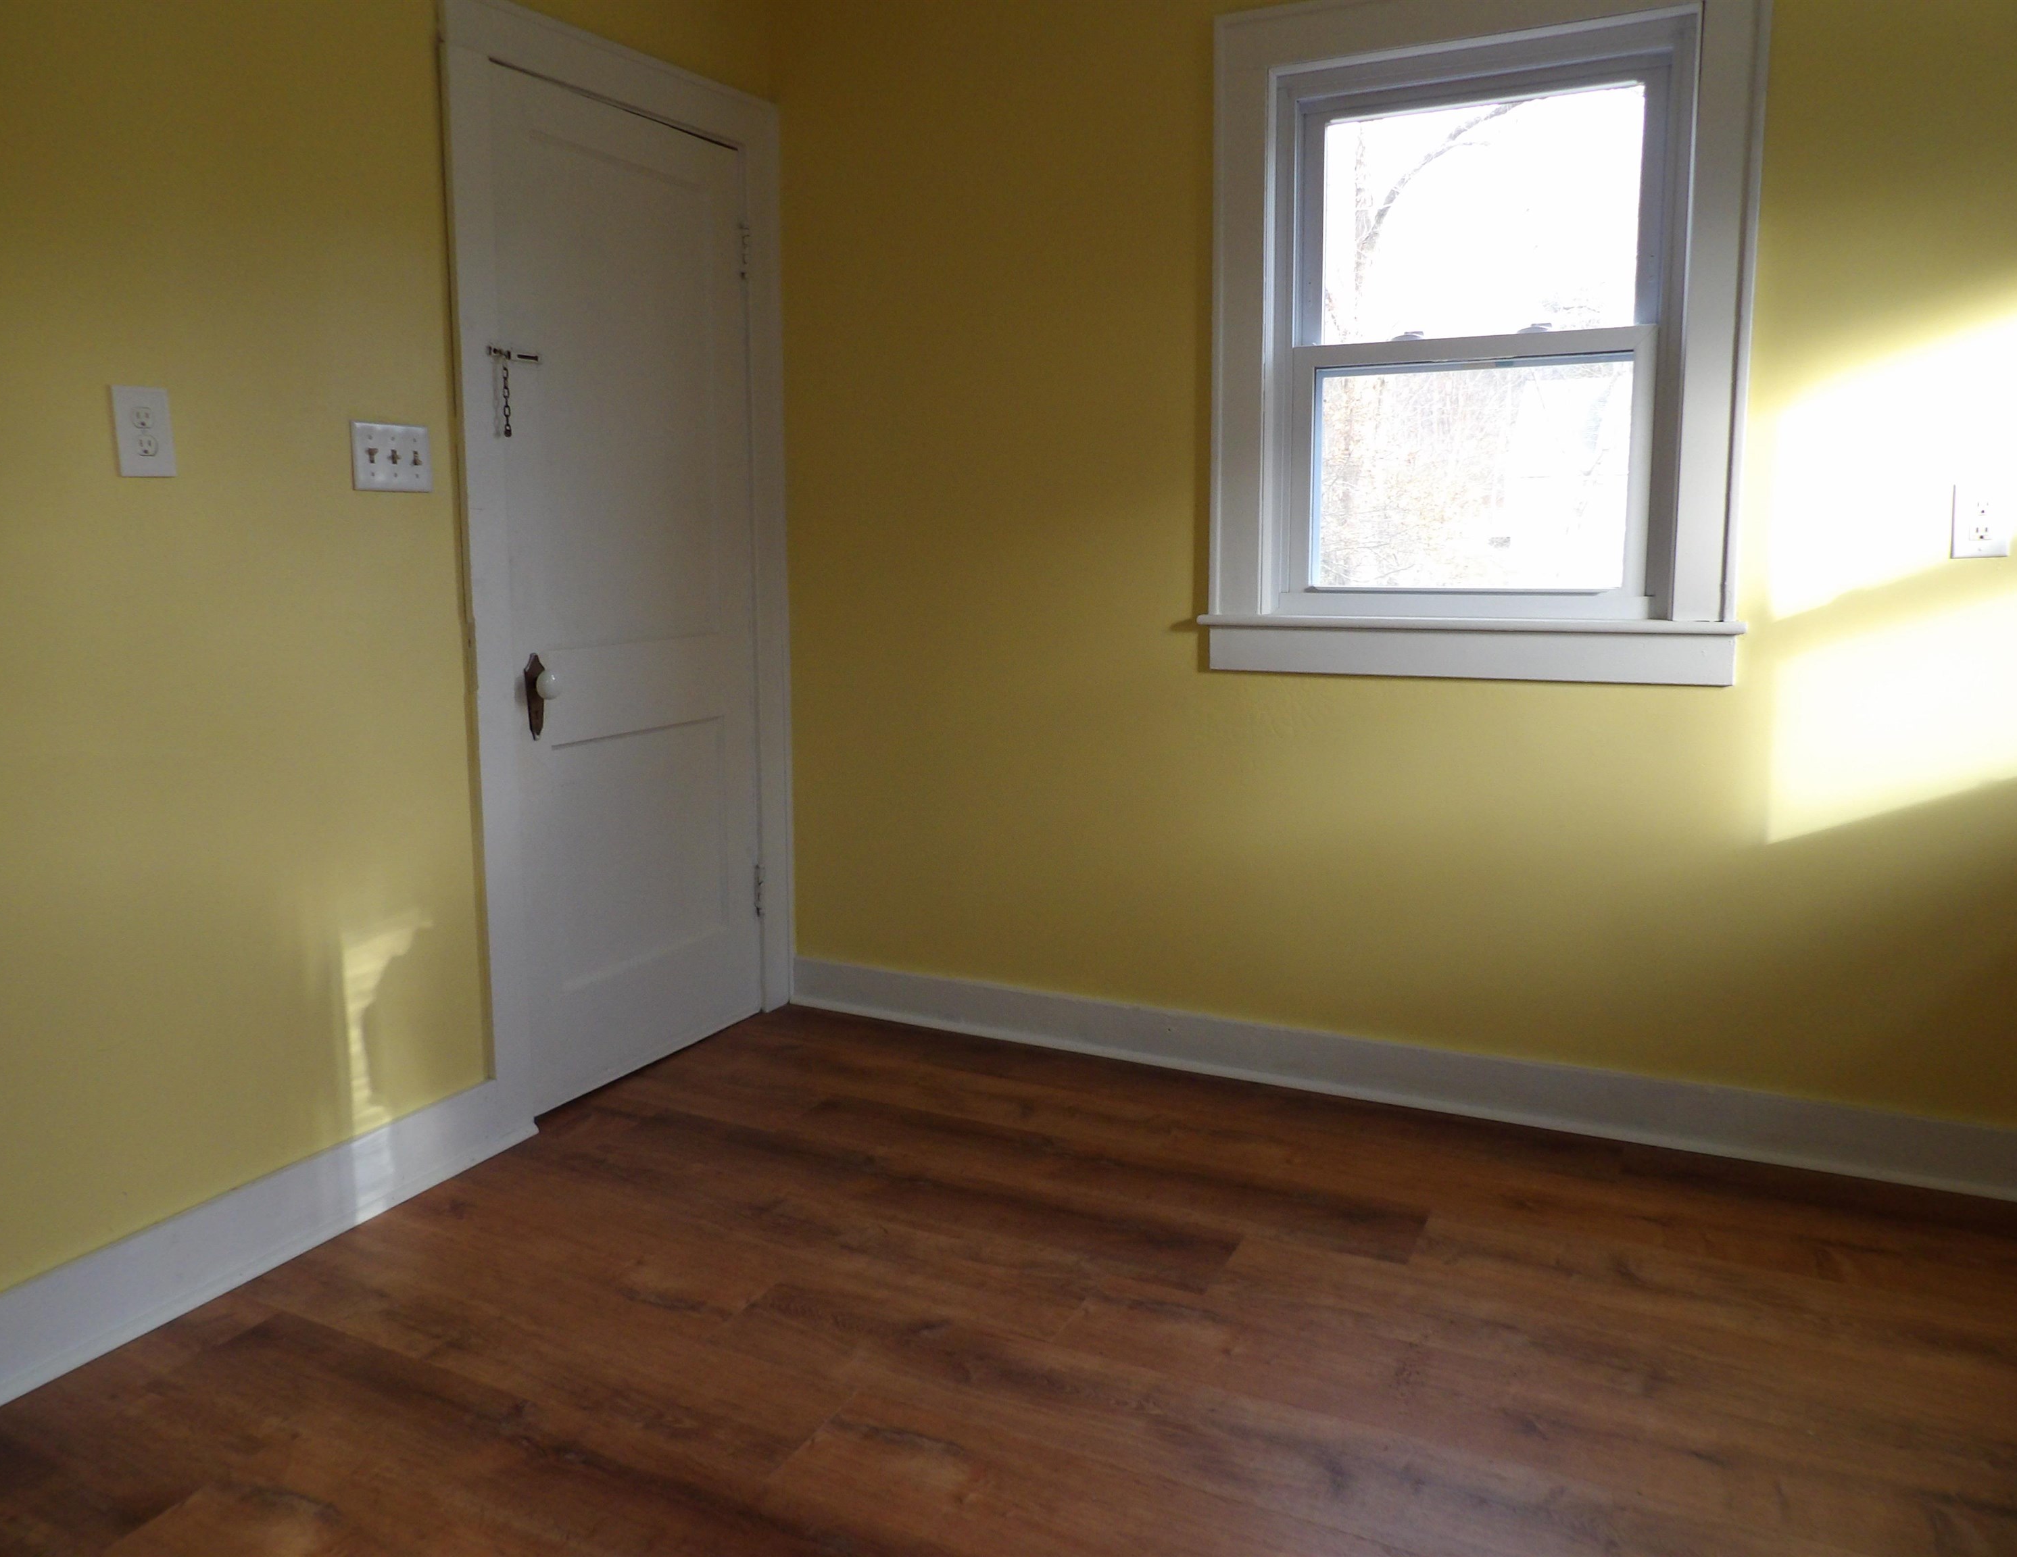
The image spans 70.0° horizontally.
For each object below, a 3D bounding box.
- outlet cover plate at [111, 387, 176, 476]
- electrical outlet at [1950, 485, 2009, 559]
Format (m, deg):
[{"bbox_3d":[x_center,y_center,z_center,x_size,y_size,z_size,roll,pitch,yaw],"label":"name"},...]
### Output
[{"bbox_3d":[-1.241,-0.499,2.067,0.008,0.124,0.080,4,10,26],"label":"outlet cover plate"},{"bbox_3d":[1.576,-0.417,2.333,0.073,0.117,0.008,4,10,26],"label":"electrical outlet"}]

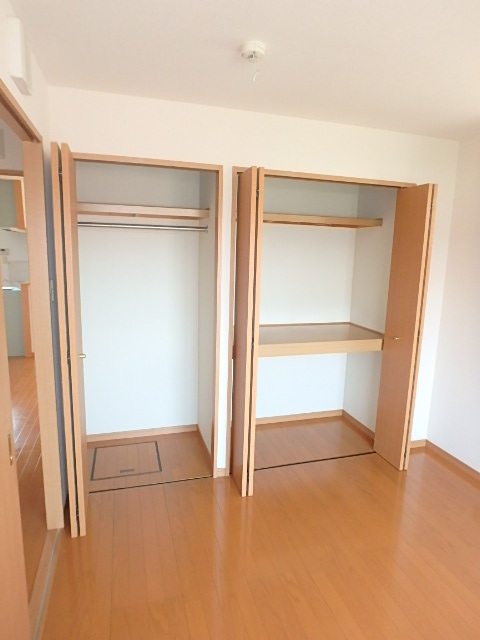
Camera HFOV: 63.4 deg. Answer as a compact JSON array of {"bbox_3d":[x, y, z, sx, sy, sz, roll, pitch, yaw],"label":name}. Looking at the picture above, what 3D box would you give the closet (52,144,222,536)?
[{"bbox_3d":[-0.628,0.052,2.606,0.930,2.078,1.110,-1,10,-16],"label":"closet"}]

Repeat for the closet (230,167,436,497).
[{"bbox_3d":[0.531,0.016,2.996,1.385,2.078,1.010,-1,10,-16],"label":"closet"}]

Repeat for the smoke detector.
[{"bbox_3d":[0.054,-1.131,1.640,0.100,0.048,0.100,1,9,0],"label":"smoke detector"}]

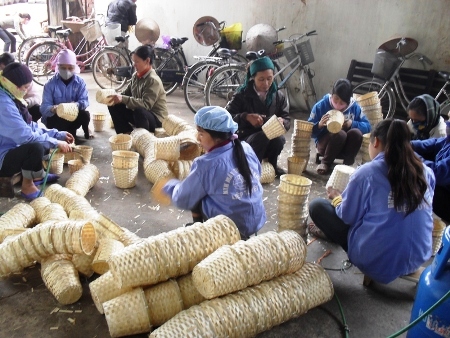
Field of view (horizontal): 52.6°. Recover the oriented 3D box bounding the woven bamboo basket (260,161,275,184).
[{"bbox_3d":[0.326,0.037,3.755,0.170,0.180,0.180,11,23,22],"label":"woven bamboo basket"}]

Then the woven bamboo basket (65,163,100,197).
[{"bbox_3d":[-1.028,0.080,3.389,0.160,0.160,0.400,1,20,3],"label":"woven bamboo basket"}]

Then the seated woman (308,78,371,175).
[{"bbox_3d":[1.032,-0.440,4.186,0.530,0.790,0.630,8,22,15],"label":"seated woman"}]

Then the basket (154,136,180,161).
[{"bbox_3d":[-0.478,-0.168,3.817,0.200,0.195,0.195,-1,20,-5],"label":"basket"}]

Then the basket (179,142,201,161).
[{"bbox_3d":[-0.299,-0.184,3.885,0.200,0.200,0.170,0,20,-8],"label":"basket"}]

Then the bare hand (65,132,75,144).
[{"bbox_3d":[-1.175,-0.231,3.450,0.100,0.085,0.080,10,21,17],"label":"bare hand"}]

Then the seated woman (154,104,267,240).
[{"bbox_3d":[-0.076,0.028,2.779,0.620,0.830,0.480,19,25,37],"label":"seated woman"}]

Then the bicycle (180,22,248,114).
[{"bbox_3d":[0.109,-1.271,6.046,1.600,1.020,0.550,-13,26,-38],"label":"bicycle"}]

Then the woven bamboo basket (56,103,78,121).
[{"bbox_3d":[-1.485,-0.534,4.300,0.165,0.175,0.175,3,14,-45],"label":"woven bamboo basket"}]

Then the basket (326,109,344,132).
[{"bbox_3d":[0.983,-0.436,4.050,0.165,0.165,0.165,11,49,8],"label":"basket"}]

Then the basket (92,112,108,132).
[{"bbox_3d":[-1.357,-0.497,4.924,0.142,0.172,0.142,3,20,0],"label":"basket"}]

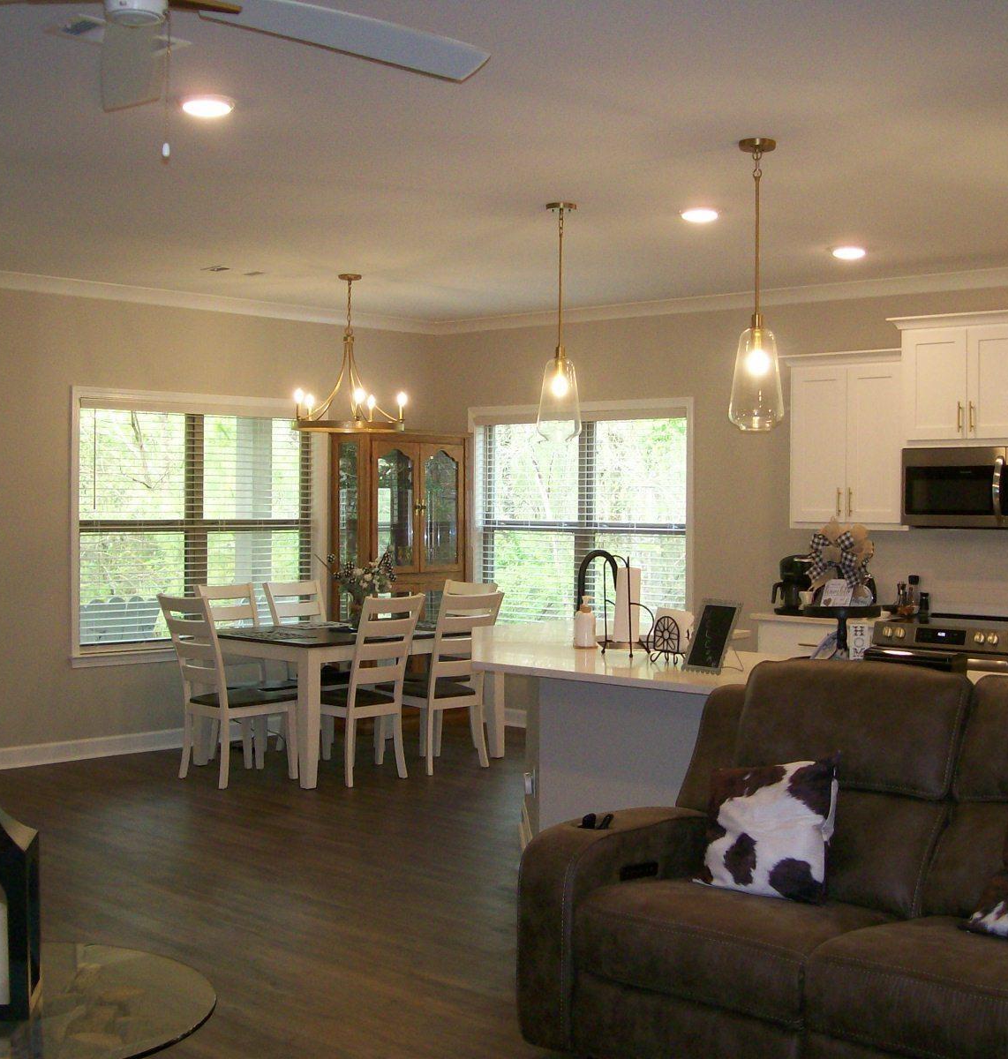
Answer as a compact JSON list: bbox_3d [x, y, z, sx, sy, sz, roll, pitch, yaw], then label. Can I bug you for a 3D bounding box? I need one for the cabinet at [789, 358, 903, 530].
[{"bbox_3d":[1.911,-0.458,7.792,0.710,0.920,0.340,1,1,43],"label":"cabinet"}]

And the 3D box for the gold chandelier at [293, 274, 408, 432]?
[{"bbox_3d":[-0.859,-0.968,8.200,0.630,0.870,0.630,1,1,5],"label":"gold chandelier"}]

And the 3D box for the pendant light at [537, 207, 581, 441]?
[{"bbox_3d":[0.231,-0.859,6.080,0.185,0.980,0.185,1,1,0],"label":"pendant light"}]

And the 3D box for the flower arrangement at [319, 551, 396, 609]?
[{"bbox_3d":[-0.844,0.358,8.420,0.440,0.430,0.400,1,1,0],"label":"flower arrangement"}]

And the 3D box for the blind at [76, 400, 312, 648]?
[{"bbox_3d":[-1.936,-0.040,9.353,1.666,1.500,0.056,0,1,-42],"label":"blind"}]

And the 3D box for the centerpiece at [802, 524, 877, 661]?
[{"bbox_3d":[1.171,0.247,5.120,0.290,0.520,0.280,1,1,18],"label":"centerpiece"}]

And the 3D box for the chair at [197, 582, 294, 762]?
[{"bbox_3d":[-1.430,0.827,8.430,0.460,1.000,0.560,-1,2,-45],"label":"chair"}]

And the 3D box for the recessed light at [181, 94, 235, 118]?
[{"bbox_3d":[-0.924,-1.314,4.580,0.175,0.030,0.175,1,1,0],"label":"recessed light"}]

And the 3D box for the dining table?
[{"bbox_3d":[-0.904,1.005,8.735,1.084,0.783,1.552,1,1,44],"label":"dining table"}]

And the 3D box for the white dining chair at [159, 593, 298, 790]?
[{"bbox_3d":[-1.464,0.845,7.838,0.460,0.980,0.580,1,1,43],"label":"white dining chair"}]

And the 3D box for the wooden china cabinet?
[{"bbox_3d":[-0.696,0.331,9.737,0.440,1.950,0.900,1,1,43],"label":"wooden china cabinet"}]

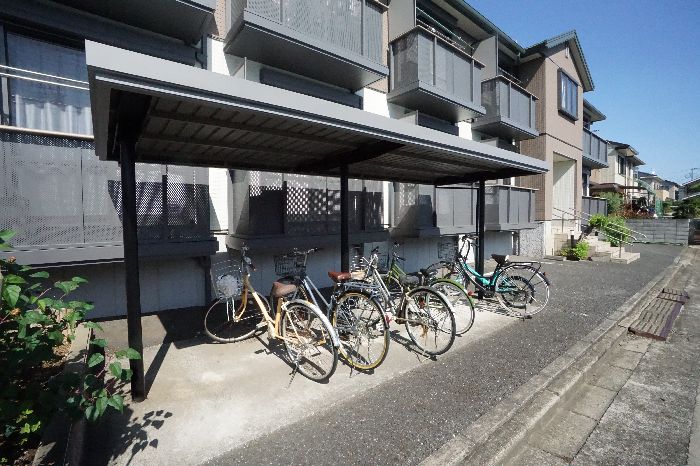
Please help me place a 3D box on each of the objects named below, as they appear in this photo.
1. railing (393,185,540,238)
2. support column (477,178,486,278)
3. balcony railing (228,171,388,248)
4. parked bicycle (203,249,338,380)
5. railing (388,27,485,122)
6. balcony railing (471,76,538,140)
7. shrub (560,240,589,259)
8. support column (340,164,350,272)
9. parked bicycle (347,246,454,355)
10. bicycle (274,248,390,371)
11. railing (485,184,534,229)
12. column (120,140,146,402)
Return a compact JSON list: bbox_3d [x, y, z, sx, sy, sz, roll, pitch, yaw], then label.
[{"bbox_3d":[3.323,-0.640,7.723,5.520,1.210,0.870,-3,4,-36],"label":"railing"},{"bbox_3d":[2.202,0.116,4.853,0.080,1.960,0.080,-3,4,-36],"label":"support column"},{"bbox_3d":[-0.580,-0.455,4.864,2.420,1.220,0.870,-3,4,-36],"label":"balcony railing"},{"bbox_3d":[-0.754,0.703,2.695,1.700,1.060,0.620,3,4,40],"label":"parked bicycle"},{"bbox_3d":[2.032,-3.418,6.633,2.410,1.200,0.870,-3,4,-36],"label":"railing"},{"bbox_3d":[4.560,-3.506,8.510,2.330,1.150,0.870,-3,4,-36],"label":"balcony railing"},{"bbox_3d":[7.112,0.511,9.221,0.680,0.600,0.600,-3,4,-36],"label":"shrub"},{"bbox_3d":[-0.055,0.231,3.222,0.080,1.940,0.080,-3,4,-36],"label":"support column"},{"bbox_3d":[0.458,0.682,3.330,0.540,1.020,1.780,-3,4,-38],"label":"parked bicycle"},{"bbox_3d":[-0.311,0.698,3.025,1.840,1.030,0.540,3,5,45],"label":"bicycle"},{"bbox_3d":[4.609,-0.699,8.680,2.300,1.210,0.870,-3,4,-36],"label":"railing"},{"bbox_3d":[-1.580,0.304,2.122,0.080,1.930,0.080,-3,4,-36],"label":"column"}]

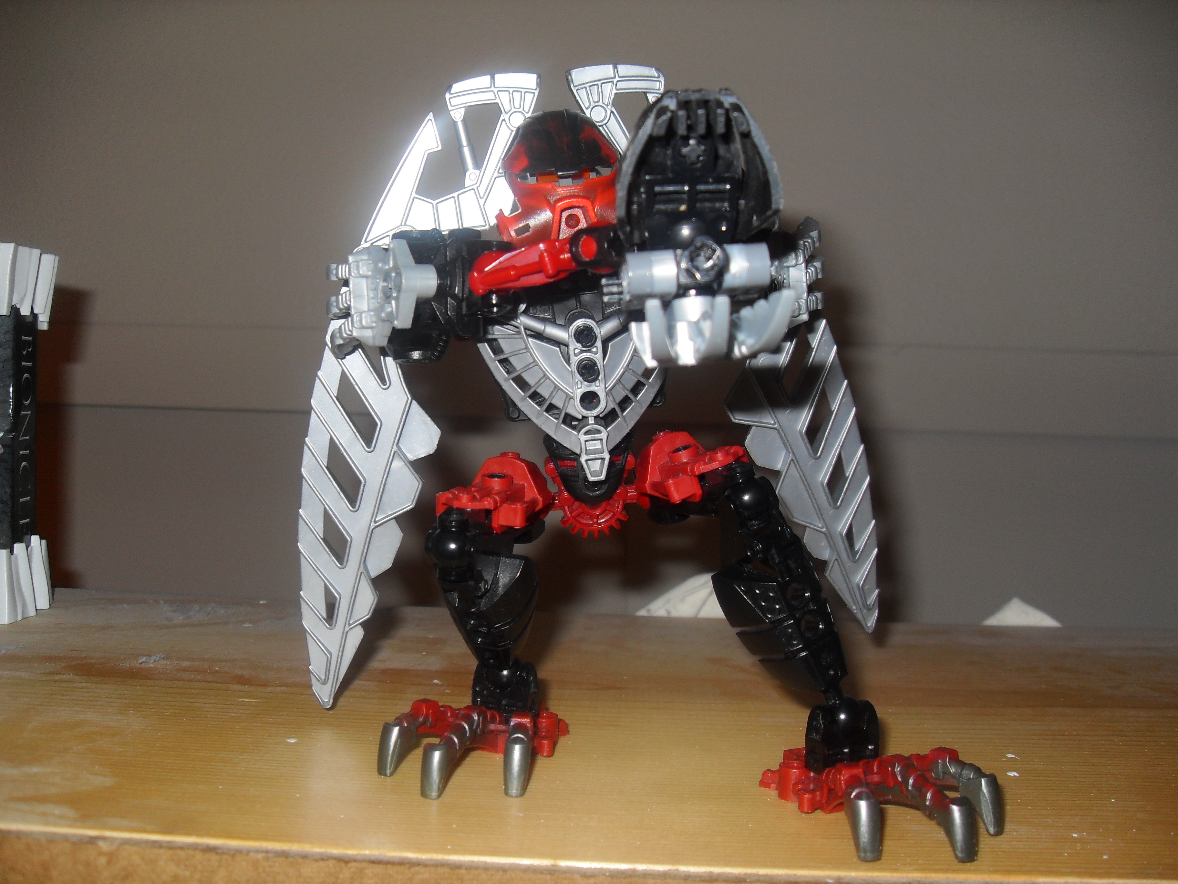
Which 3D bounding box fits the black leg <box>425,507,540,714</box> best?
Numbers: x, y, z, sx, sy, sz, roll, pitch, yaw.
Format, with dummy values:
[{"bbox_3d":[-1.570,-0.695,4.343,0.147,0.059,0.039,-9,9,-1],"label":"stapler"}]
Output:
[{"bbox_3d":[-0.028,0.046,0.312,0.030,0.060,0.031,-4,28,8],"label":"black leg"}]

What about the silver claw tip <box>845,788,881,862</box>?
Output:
[{"bbox_3d":[0.062,0.087,0.262,0.008,0.015,0.009,1,5,0],"label":"silver claw tip"}]

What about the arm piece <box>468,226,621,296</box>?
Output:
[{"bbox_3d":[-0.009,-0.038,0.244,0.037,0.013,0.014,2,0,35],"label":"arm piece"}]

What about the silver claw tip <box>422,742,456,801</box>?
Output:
[{"bbox_3d":[-0.039,0.084,0.297,0.008,0.015,0.009,6,5,20],"label":"silver claw tip"}]

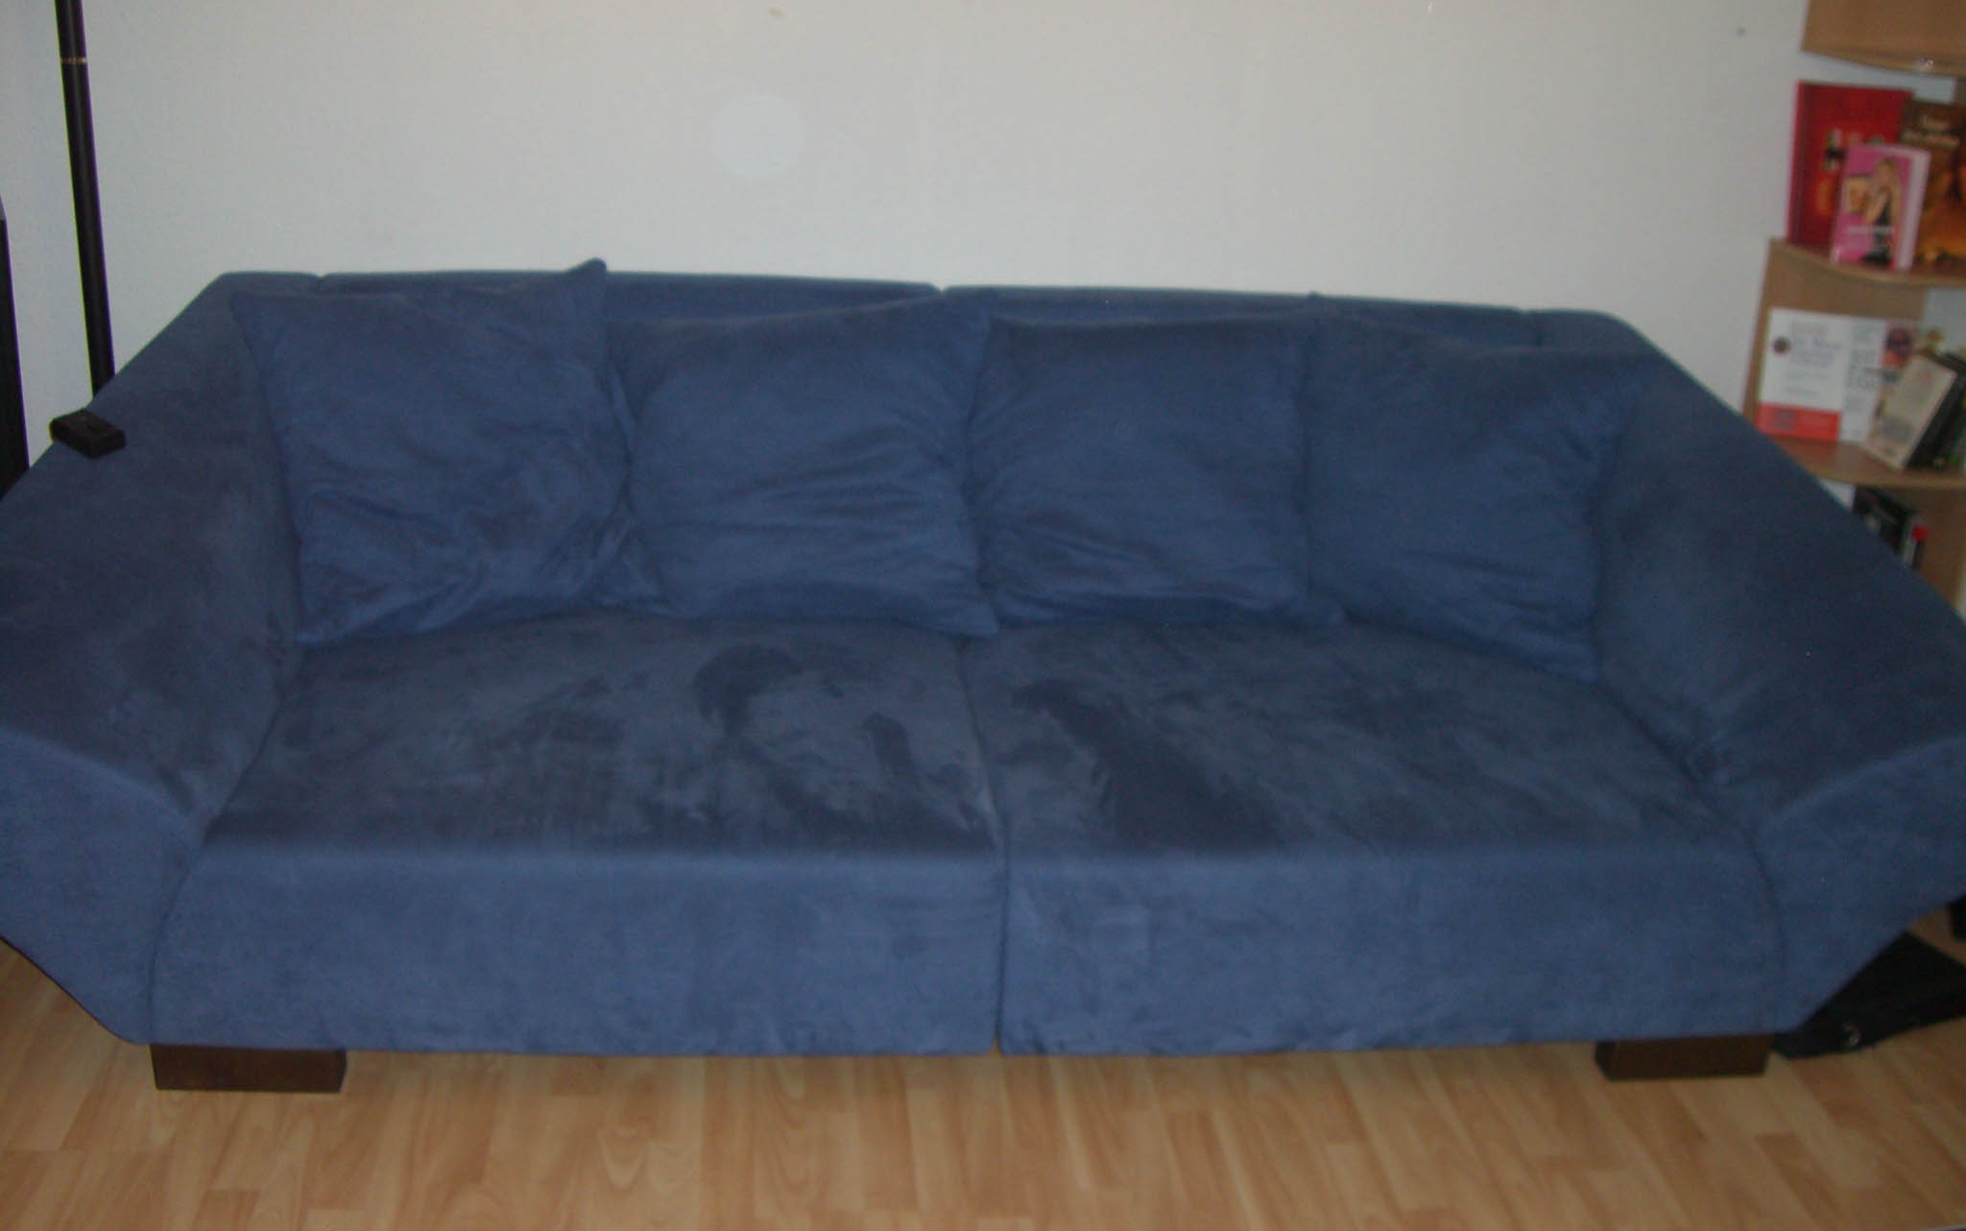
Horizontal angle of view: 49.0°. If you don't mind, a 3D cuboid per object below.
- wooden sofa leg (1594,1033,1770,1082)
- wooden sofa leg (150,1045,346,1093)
[{"bbox_3d":[0.977,0.599,3.011,0.228,0.075,0.060,1,20,-6],"label":"wooden sofa leg"},{"bbox_3d":[-0.954,0.574,2.818,0.233,0.075,0.060,1,20,-6],"label":"wooden sofa leg"}]

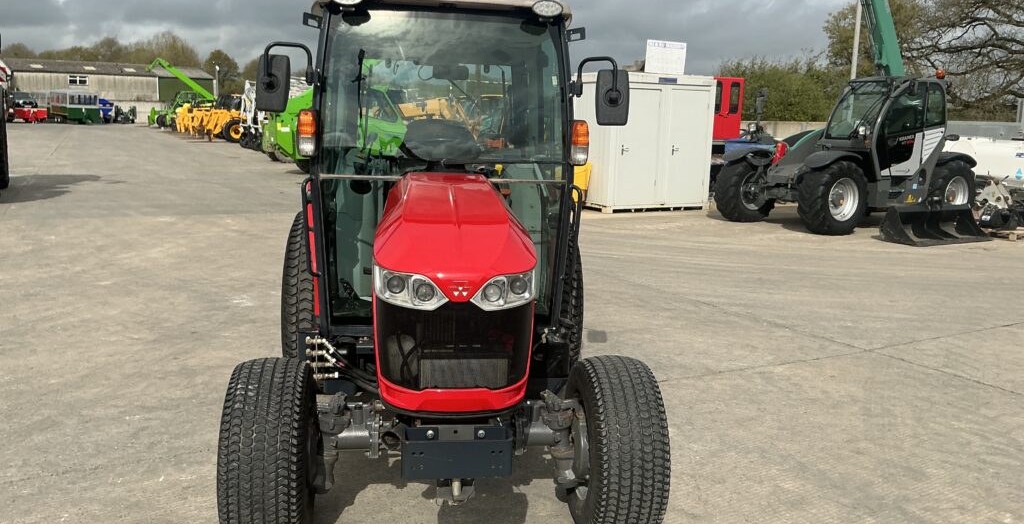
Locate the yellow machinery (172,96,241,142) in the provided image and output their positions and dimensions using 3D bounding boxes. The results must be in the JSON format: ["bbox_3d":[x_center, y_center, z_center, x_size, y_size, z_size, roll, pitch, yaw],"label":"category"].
[{"bbox_3d":[-16.180,-7.540,43.500,3.500,2.300,3.200,-3,11,-24],"label":"yellow machinery"}]

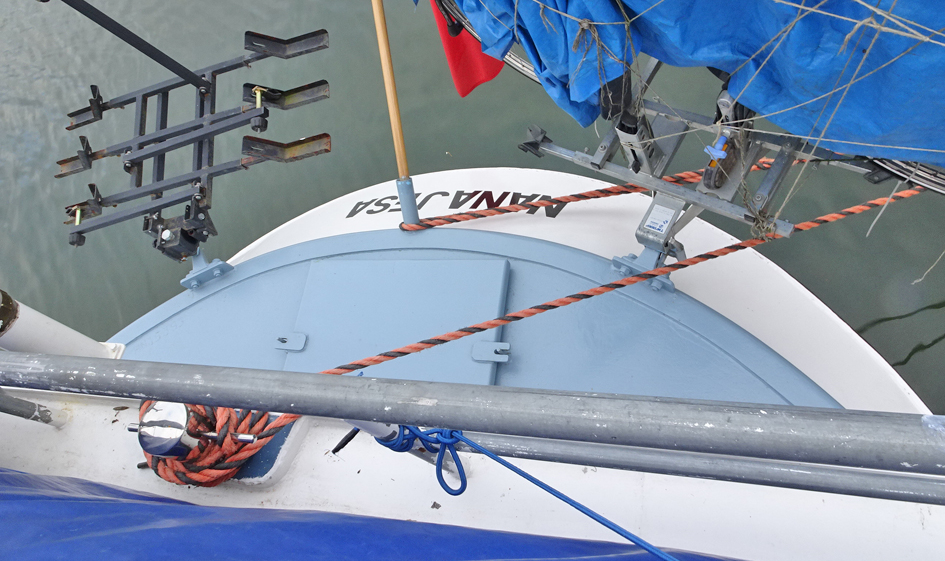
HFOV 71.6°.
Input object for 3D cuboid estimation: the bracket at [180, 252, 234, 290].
[{"bbox_3d":[-0.897,-0.035,2.191,0.176,0.085,0.115,-27,60,6],"label":"bracket"}]

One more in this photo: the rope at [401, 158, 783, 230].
[{"bbox_3d":[0.289,-0.231,1.833,1.080,0.070,0.080,-7,64,18],"label":"rope"}]

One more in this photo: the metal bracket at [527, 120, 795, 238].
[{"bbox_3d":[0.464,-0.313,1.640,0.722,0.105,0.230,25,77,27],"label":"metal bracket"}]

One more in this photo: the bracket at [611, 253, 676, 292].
[{"bbox_3d":[0.459,-0.029,1.721,0.176,0.080,0.100,28,77,28],"label":"bracket"}]

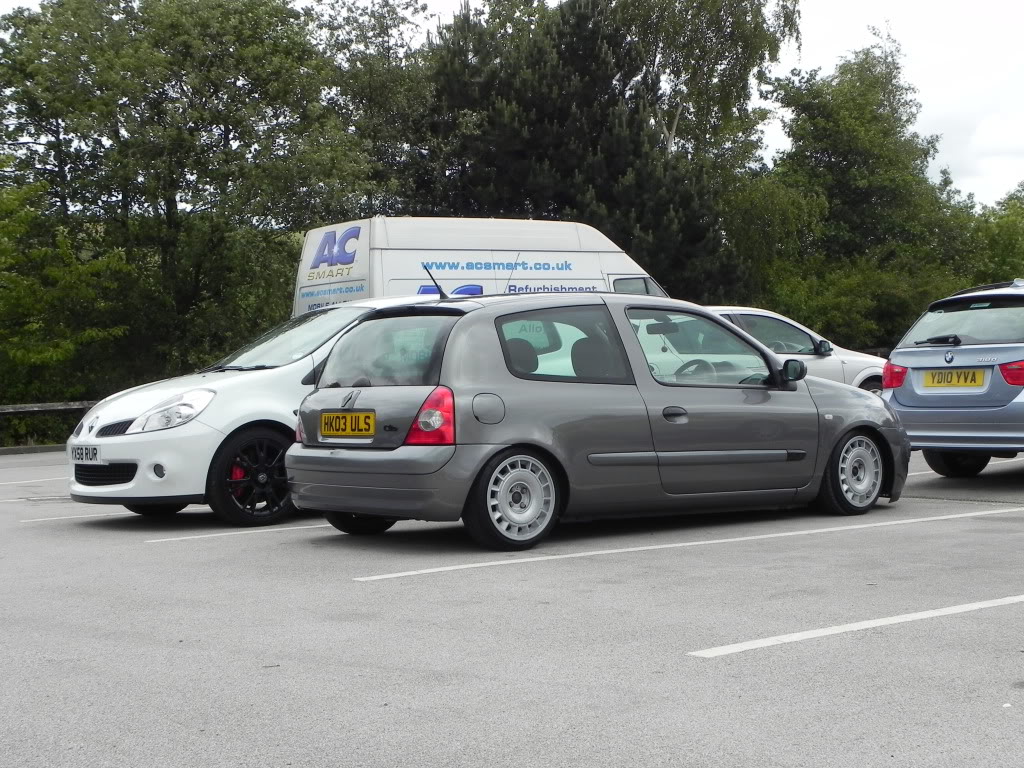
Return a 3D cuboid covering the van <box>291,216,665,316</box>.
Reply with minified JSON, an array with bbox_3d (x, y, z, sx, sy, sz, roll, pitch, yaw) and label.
[{"bbox_3d":[0.124,-0.455,18.272,5.350,2.630,1.970,-1,0,-37],"label":"van"}]

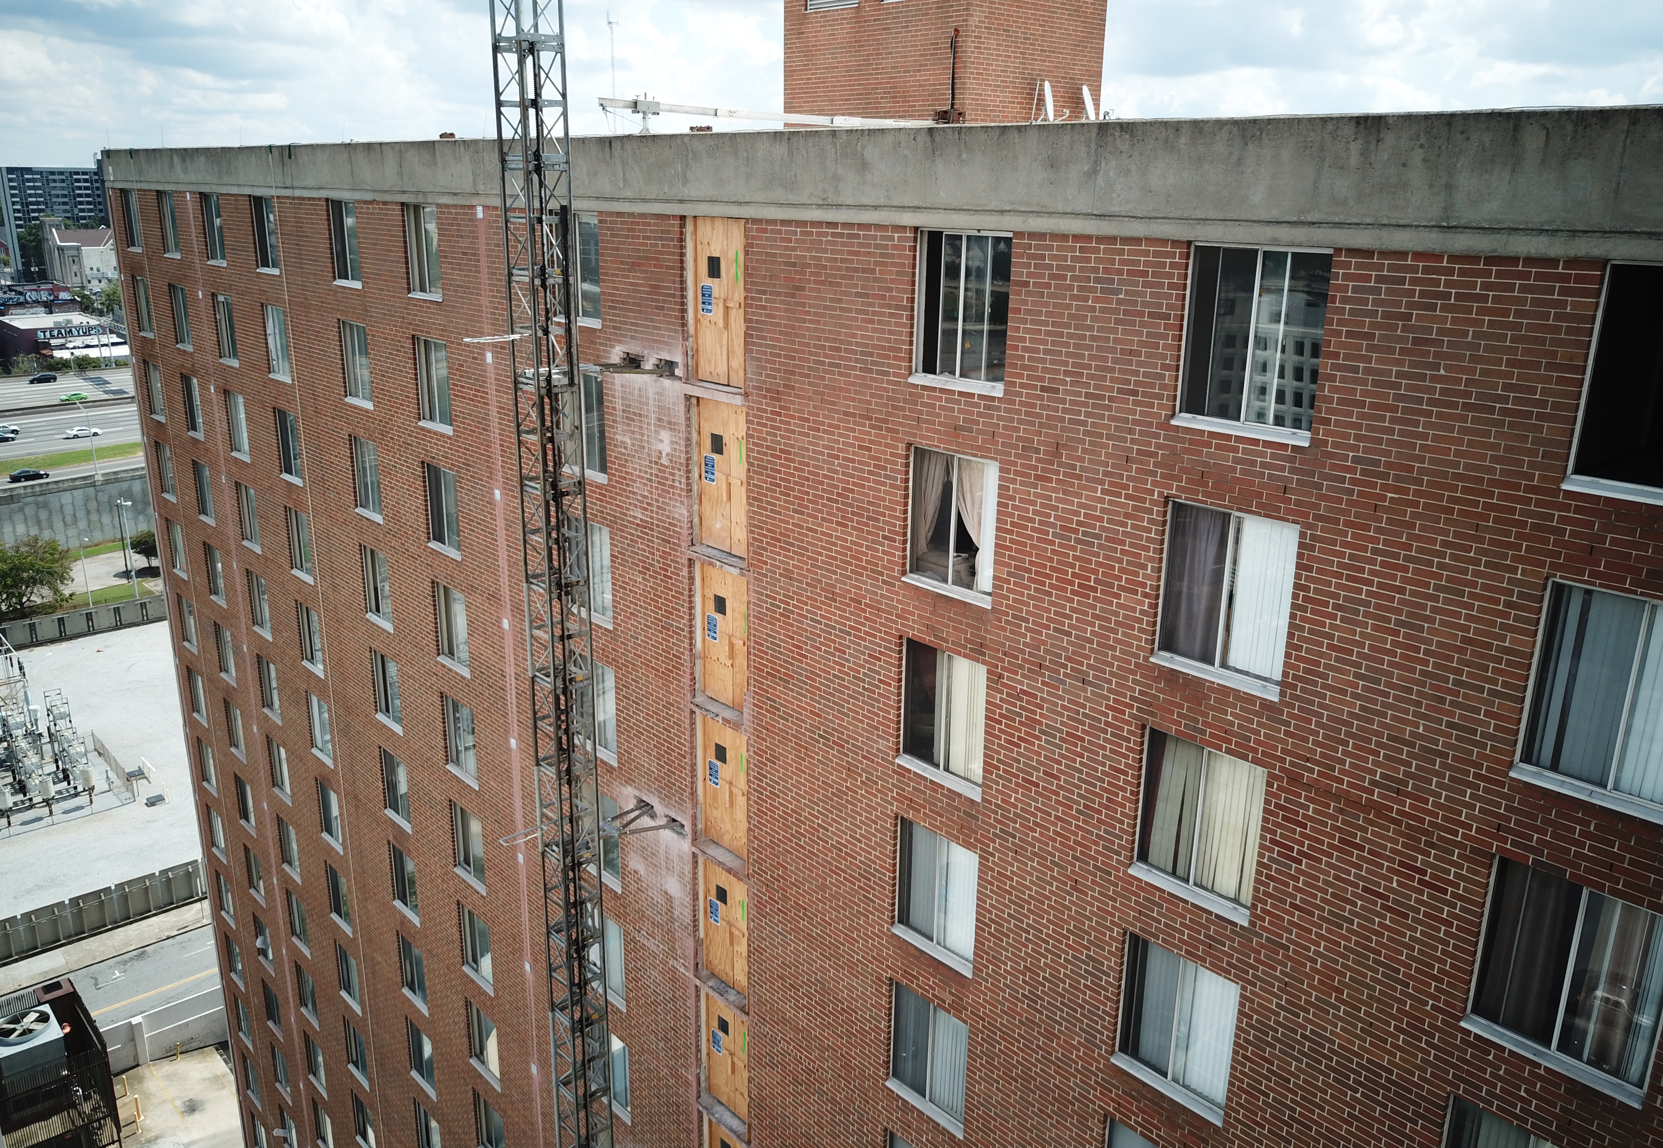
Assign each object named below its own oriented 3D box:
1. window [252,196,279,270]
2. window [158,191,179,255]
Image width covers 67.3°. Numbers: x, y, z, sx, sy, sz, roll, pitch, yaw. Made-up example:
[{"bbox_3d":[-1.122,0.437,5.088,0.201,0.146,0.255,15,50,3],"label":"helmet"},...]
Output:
[{"bbox_3d":[-13.810,-8.344,30.564,0.130,1.733,1.500,-15,23,-41],"label":"window"},{"bbox_3d":[-18.581,-9.890,35.199,0.120,1.652,1.437,-14,23,-41],"label":"window"}]

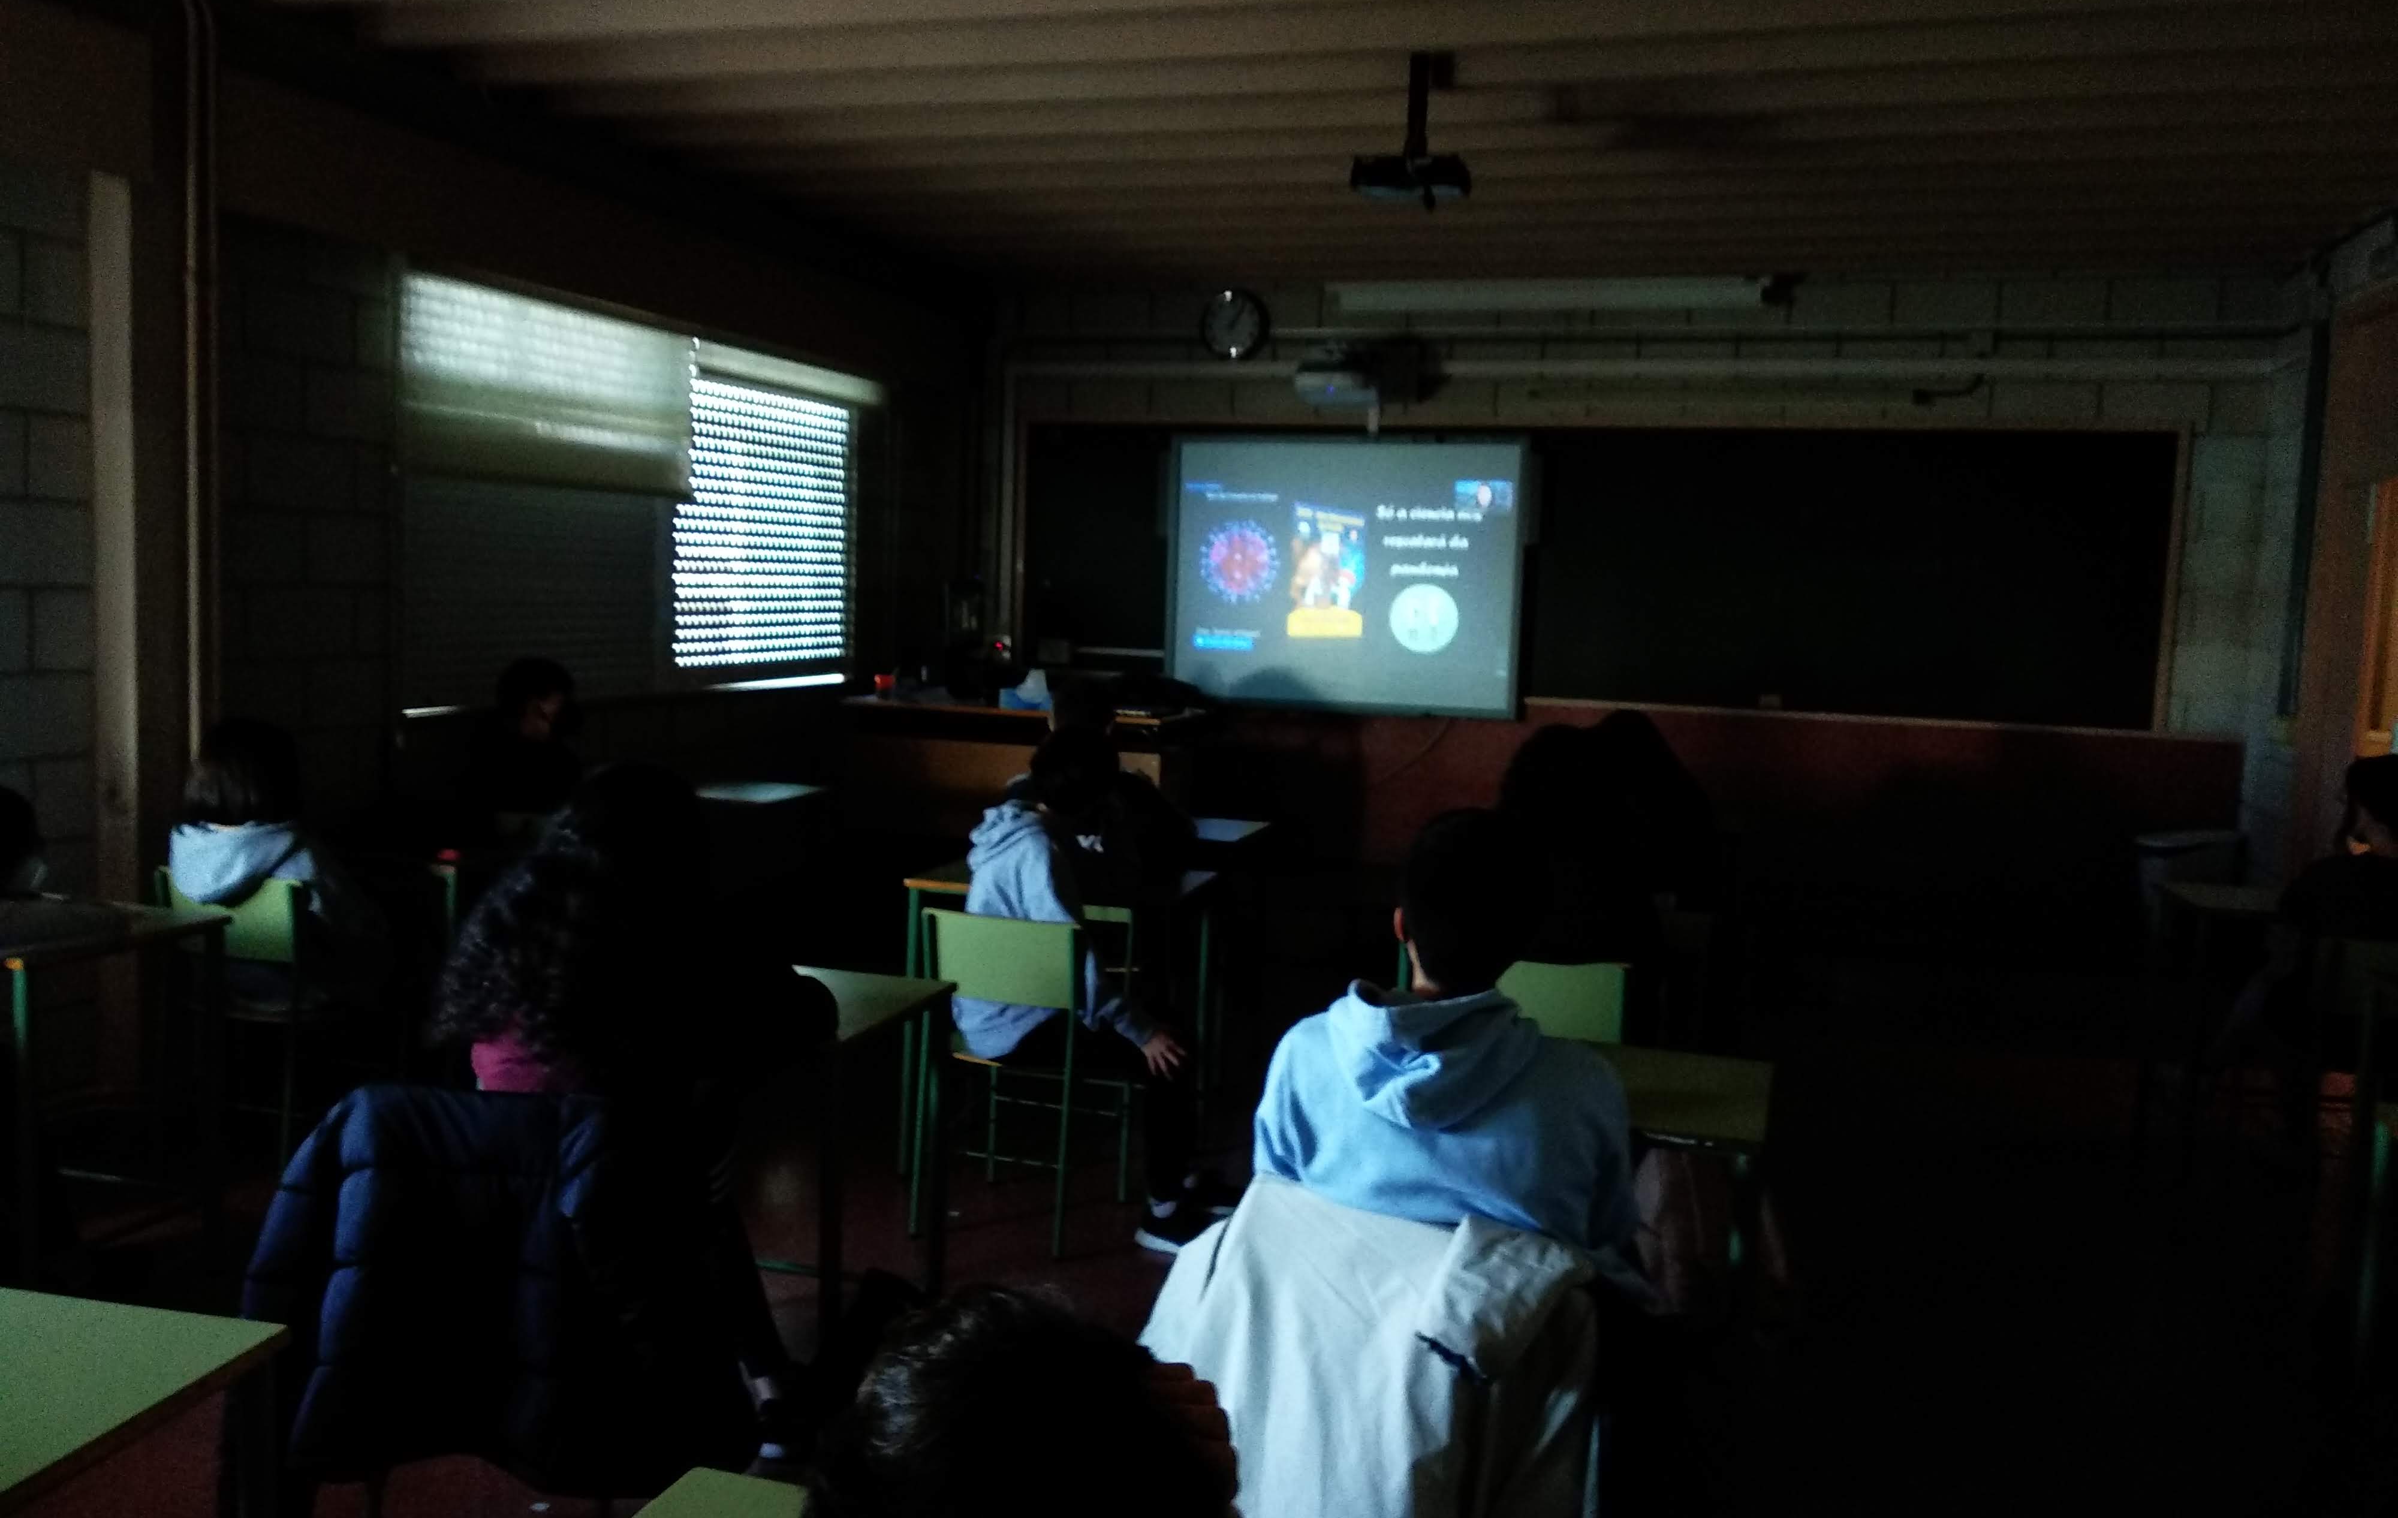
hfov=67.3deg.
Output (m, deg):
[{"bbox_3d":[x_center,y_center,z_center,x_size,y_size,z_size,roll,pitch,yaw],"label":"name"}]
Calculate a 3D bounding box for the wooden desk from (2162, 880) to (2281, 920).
[{"bbox_3d":[3.109,0.789,5.072,0.690,0.765,0.490,4,6,18],"label":"wooden desk"}]

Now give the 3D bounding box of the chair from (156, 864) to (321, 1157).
[{"bbox_3d":[-2.171,0.618,4.355,0.400,0.760,0.460,4,6,18],"label":"chair"}]

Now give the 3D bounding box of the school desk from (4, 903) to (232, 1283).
[{"bbox_3d":[-2.506,0.720,3.832,0.690,0.765,0.480,4,6,18],"label":"school desk"}]

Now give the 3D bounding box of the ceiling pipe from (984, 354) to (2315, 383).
[{"bbox_3d":[1.624,-1.682,7.713,5.350,0.085,0.080,4,6,18],"label":"ceiling pipe"}]

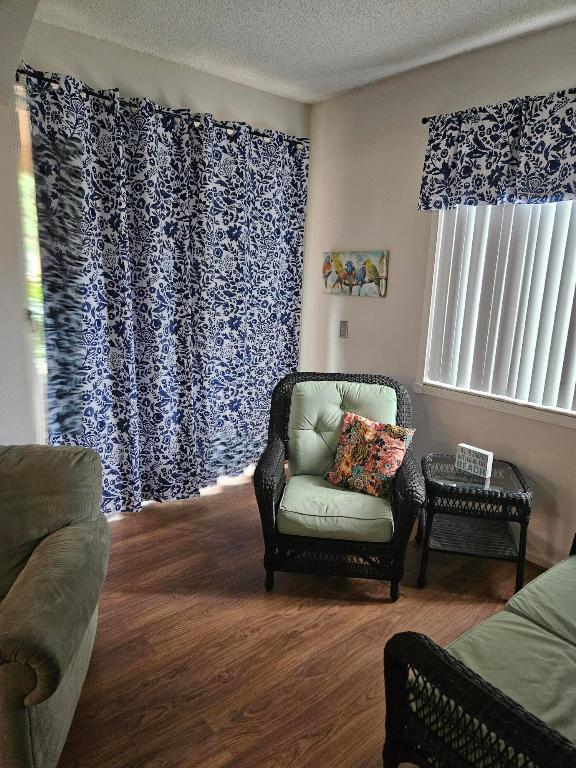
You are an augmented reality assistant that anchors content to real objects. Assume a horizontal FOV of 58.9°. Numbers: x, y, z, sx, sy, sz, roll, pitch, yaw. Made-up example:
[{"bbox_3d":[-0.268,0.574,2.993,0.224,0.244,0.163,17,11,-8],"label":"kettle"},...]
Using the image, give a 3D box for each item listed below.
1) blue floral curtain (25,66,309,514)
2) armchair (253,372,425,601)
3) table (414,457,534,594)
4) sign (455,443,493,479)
[{"bbox_3d":[-0.534,-0.403,2.997,1.682,2.219,0.131,-9,16,-40],"label":"blue floral curtain"},{"bbox_3d":[0.243,0.449,2.559,0.761,0.921,0.740,3,13,4],"label":"armchair"},{"bbox_3d":[0.877,0.679,2.510,0.461,0.529,0.450,3,13,7],"label":"table"},{"bbox_3d":[0.904,0.371,2.480,0.035,0.123,0.166,-9,17,-41],"label":"sign"}]

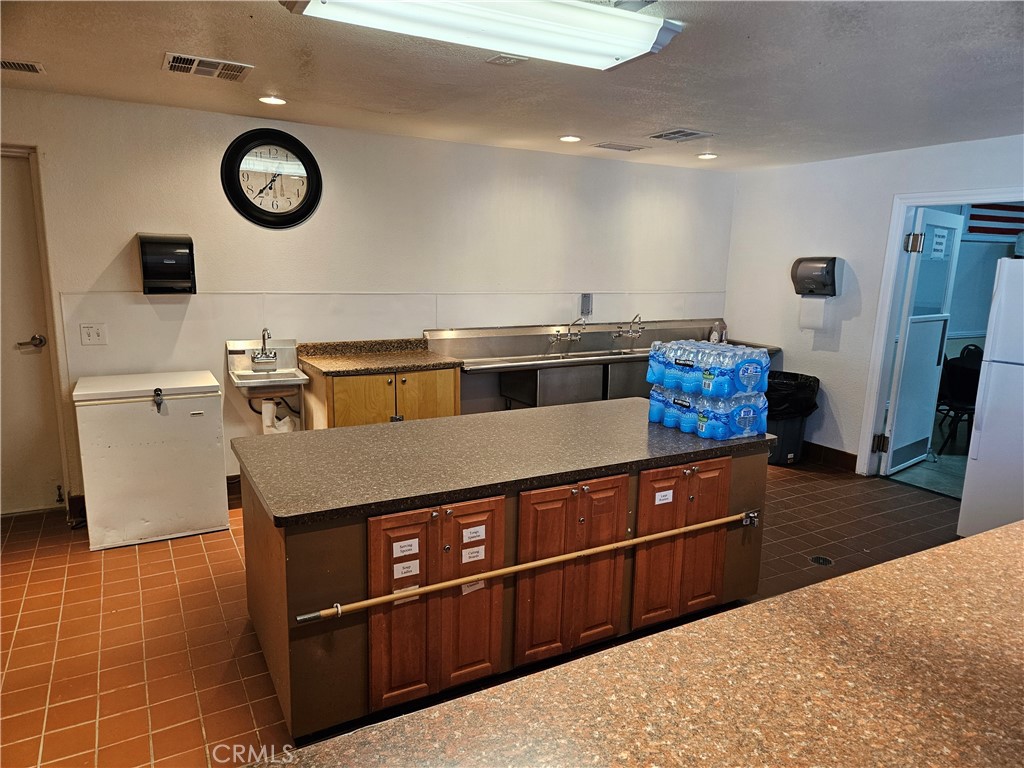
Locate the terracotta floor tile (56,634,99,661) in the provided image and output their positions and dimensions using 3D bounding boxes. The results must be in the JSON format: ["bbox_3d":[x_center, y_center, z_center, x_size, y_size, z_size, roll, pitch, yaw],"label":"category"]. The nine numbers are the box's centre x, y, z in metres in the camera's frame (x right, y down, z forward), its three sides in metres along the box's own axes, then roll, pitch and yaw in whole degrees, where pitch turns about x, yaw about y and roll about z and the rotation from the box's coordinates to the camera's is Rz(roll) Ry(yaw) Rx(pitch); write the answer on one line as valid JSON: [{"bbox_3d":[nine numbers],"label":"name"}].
[{"bbox_3d":[-1.832,1.111,2.874,0.152,0.012,0.152,-5,13,-29],"label":"terracotta floor tile"}]

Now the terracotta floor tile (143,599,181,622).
[{"bbox_3d":[-1.597,1.042,3.111,0.152,0.012,0.152,-5,13,-29],"label":"terracotta floor tile"}]

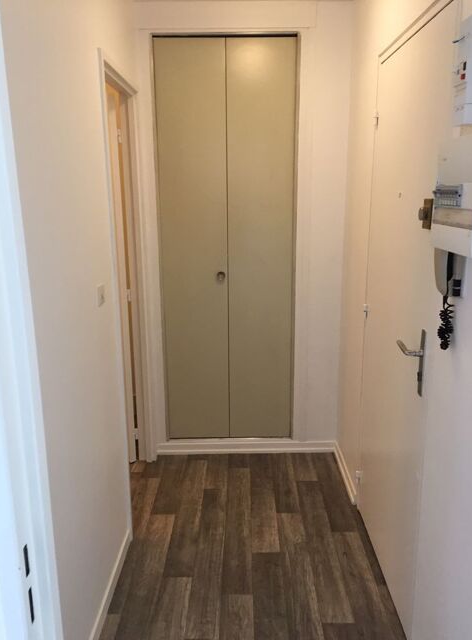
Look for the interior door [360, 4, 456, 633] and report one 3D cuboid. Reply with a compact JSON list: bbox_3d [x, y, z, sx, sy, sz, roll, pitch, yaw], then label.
[{"bbox_3d":[0.614,0.046,2.043,0.060,2.040,0.845,-1,13,0],"label":"interior door"}]

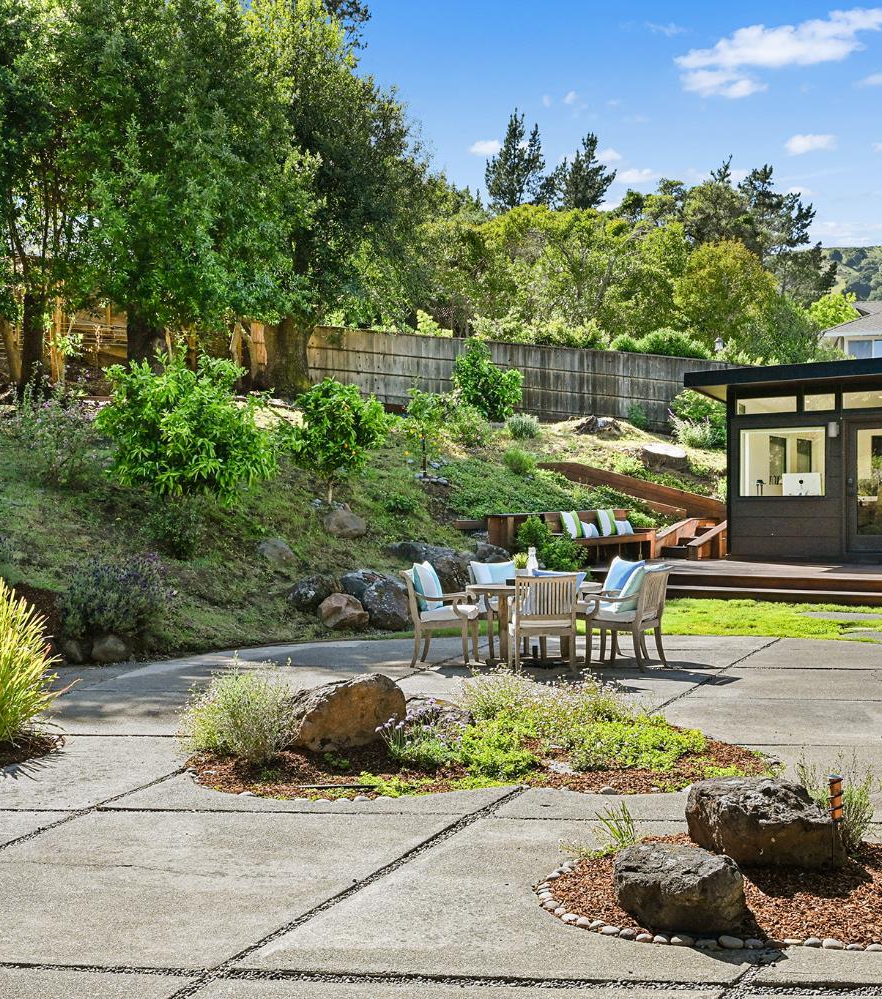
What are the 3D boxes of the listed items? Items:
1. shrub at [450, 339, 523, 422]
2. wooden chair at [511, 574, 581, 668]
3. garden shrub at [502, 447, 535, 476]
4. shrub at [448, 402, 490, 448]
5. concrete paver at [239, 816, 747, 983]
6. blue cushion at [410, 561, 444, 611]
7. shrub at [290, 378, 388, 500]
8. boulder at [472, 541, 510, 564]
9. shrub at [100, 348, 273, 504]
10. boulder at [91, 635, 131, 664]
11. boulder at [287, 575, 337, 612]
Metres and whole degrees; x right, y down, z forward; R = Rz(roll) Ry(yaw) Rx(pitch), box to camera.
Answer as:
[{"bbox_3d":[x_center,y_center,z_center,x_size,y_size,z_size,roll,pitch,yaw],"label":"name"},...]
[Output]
[{"bbox_3d":[0.910,-2.363,26.200,1.350,1.600,1.300,0,0,0],"label":"shrub"},{"bbox_3d":[0.953,1.098,12.252,0.600,0.890,0.610,0,0,-3],"label":"wooden chair"},{"bbox_3d":[1.404,-0.686,24.000,0.600,0.510,0.560,0,0,0],"label":"garden shrub"},{"bbox_3d":[0.496,-1.340,24.000,0.780,0.860,0.780,0,0,1],"label":"shrub"},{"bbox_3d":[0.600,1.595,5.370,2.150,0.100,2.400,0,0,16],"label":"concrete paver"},{"bbox_3d":[-0.121,0.820,12.520,0.150,0.450,0.450,-16,-6,22],"label":"blue cushion"},{"bbox_3d":[-1.454,-0.844,19.000,1.420,1.780,1.400,0,0,-4],"label":"shrub"},{"bbox_3d":[0.673,0.760,17.802,0.520,0.420,0.450,0,0,11],"label":"boulder"},{"bbox_3d":[-3.481,-1.001,18.200,2.300,2.050,2.100,0,0,0],"label":"shrub"},{"bbox_3d":[-3.144,1.430,12.703,0.380,0.300,0.320,0,0,-11],"label":"boulder"},{"bbox_3d":[-1.509,1.098,15.600,0.610,0.440,0.500,0,0,0],"label":"boulder"}]

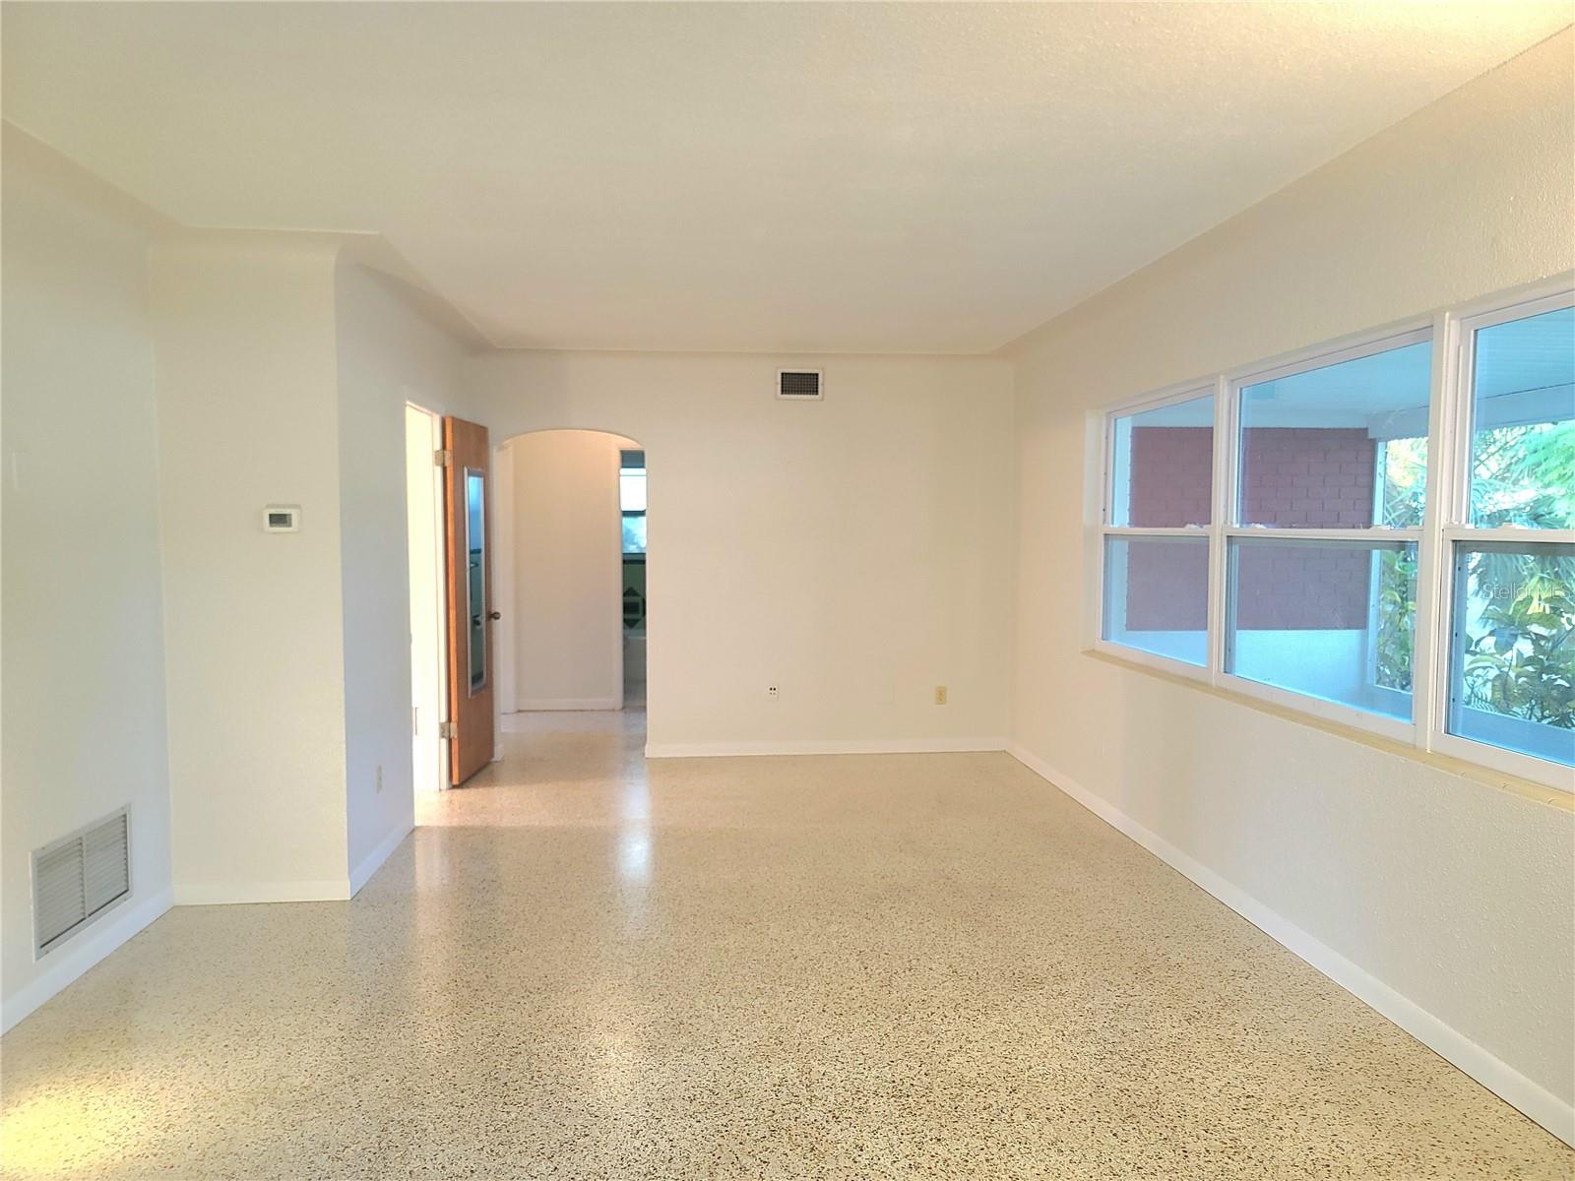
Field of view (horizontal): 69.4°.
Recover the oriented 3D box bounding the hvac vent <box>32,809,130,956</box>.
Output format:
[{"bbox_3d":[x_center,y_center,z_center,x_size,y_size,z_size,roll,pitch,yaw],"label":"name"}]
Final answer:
[{"bbox_3d":[-2.278,0.931,3.710,0.020,0.330,0.604,0,3,-5],"label":"hvac vent"}]

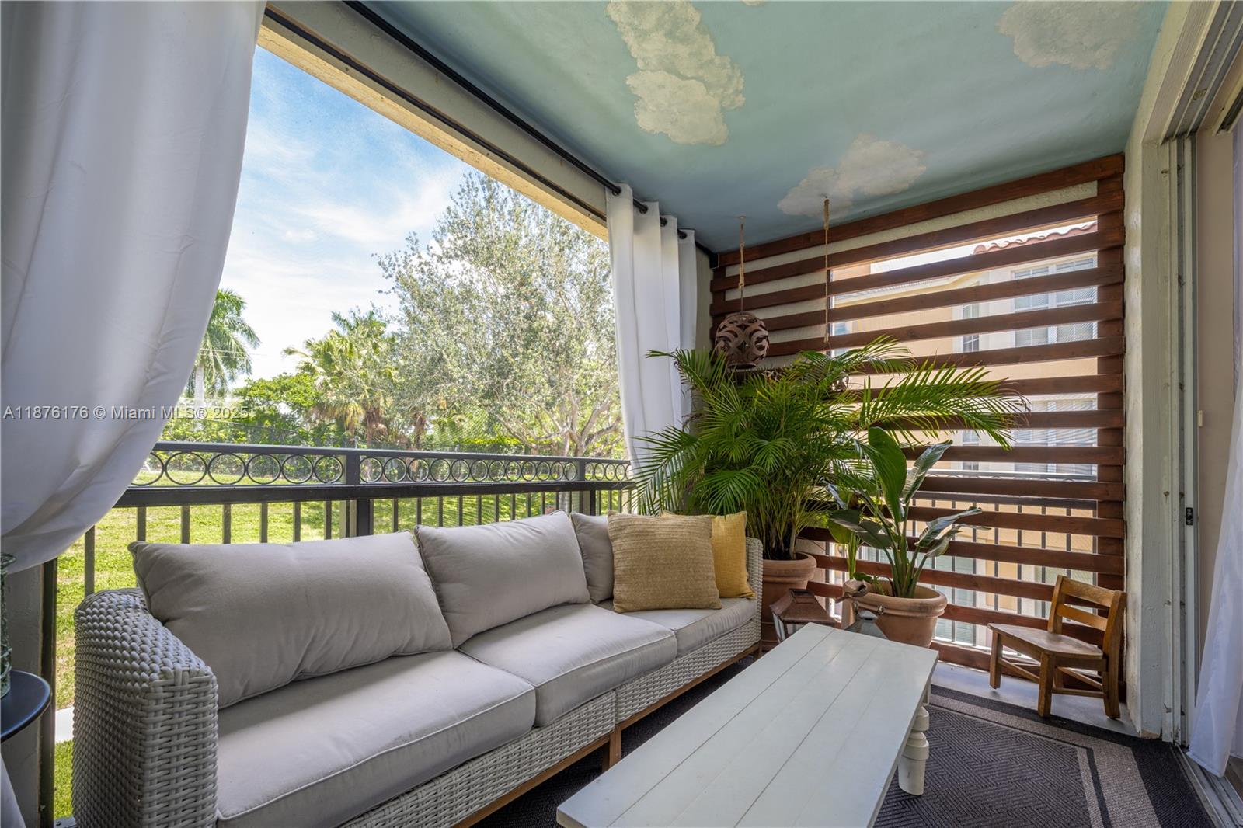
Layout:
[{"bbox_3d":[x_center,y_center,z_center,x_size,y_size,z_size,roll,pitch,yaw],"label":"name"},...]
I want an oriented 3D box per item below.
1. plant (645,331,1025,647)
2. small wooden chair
[{"bbox_3d":[1.110,0.500,2.820,1.820,1.840,1.150,0,-3,18],"label":"plant"},{"bbox_3d":[2.120,1.112,2.366,0.410,0.570,0.325,1,-3,-3],"label":"small wooden chair"}]

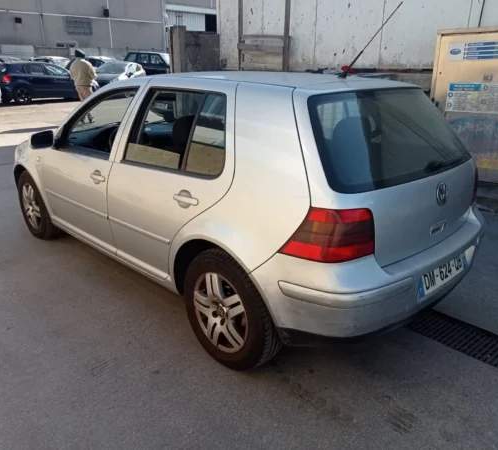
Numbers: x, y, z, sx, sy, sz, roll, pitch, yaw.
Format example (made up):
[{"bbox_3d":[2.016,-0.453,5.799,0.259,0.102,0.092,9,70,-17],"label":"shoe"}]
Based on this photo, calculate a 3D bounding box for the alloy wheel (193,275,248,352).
[{"bbox_3d":[-0.093,0.426,2.491,0.160,0.417,0.417,-16,25,-40],"label":"alloy wheel"}]

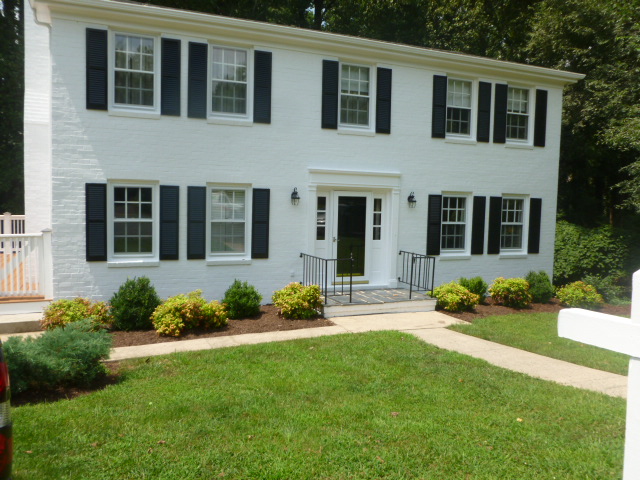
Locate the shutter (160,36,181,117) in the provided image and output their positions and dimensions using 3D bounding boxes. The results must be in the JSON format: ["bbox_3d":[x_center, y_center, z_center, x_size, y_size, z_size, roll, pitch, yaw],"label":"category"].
[{"bbox_3d":[-2.799,-3.041,9.732,0.355,1.418,0.040,0,4,-22],"label":"shutter"}]

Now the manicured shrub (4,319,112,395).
[{"bbox_3d":[-3.140,1.327,6.290,1.246,0.693,1.265,0,4,-22],"label":"manicured shrub"}]

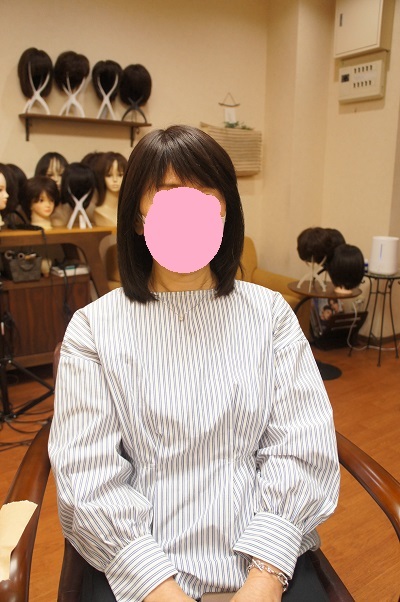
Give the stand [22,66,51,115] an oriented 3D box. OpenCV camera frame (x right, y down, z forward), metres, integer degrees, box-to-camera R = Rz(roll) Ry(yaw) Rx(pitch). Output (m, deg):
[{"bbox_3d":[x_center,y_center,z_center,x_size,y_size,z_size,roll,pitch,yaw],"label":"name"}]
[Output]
[{"bbox_3d":[-1.024,-1.332,2.939,0.165,0.309,0.150,-10,17,-35],"label":"stand"}]

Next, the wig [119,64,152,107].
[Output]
[{"bbox_3d":[-0.454,-1.525,3.317,0.210,0.273,0.220,-6,15,-22],"label":"wig"}]

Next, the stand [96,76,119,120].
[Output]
[{"bbox_3d":[-0.636,-1.414,3.217,0.145,0.310,0.140,-10,17,-35],"label":"stand"}]

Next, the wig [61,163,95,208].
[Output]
[{"bbox_3d":[-0.784,-0.741,3.012,0.210,0.284,0.220,-5,15,-19],"label":"wig"}]

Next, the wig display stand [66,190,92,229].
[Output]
[{"bbox_3d":[-0.715,-0.595,2.735,0.165,0.340,0.165,-5,14,-19],"label":"wig display stand"}]

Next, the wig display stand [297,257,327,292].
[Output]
[{"bbox_3d":[0.671,-0.236,2.755,0.170,0.335,0.170,0,13,0],"label":"wig display stand"}]

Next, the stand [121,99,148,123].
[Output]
[{"bbox_3d":[-0.468,-1.432,3.342,0.165,0.306,0.150,-10,17,-35],"label":"stand"}]

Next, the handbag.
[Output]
[{"bbox_3d":[-1.111,-0.222,2.968,0.210,0.185,0.115,-10,17,-35],"label":"handbag"}]

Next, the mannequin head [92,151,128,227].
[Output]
[{"bbox_3d":[-0.525,-0.649,2.755,0.215,0.435,0.230,-6,15,-24],"label":"mannequin head"}]

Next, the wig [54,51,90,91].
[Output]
[{"bbox_3d":[-0.776,-1.397,2.835,0.205,0.240,0.220,-7,15,-27],"label":"wig"}]

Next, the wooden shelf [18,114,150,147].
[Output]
[{"bbox_3d":[-0.749,-1.151,3.197,0.890,0.150,0.155,-10,17,-35],"label":"wooden shelf"}]

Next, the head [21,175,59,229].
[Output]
[{"bbox_3d":[-0.936,-0.566,2.710,0.225,0.295,0.200,13,19,44],"label":"head"}]

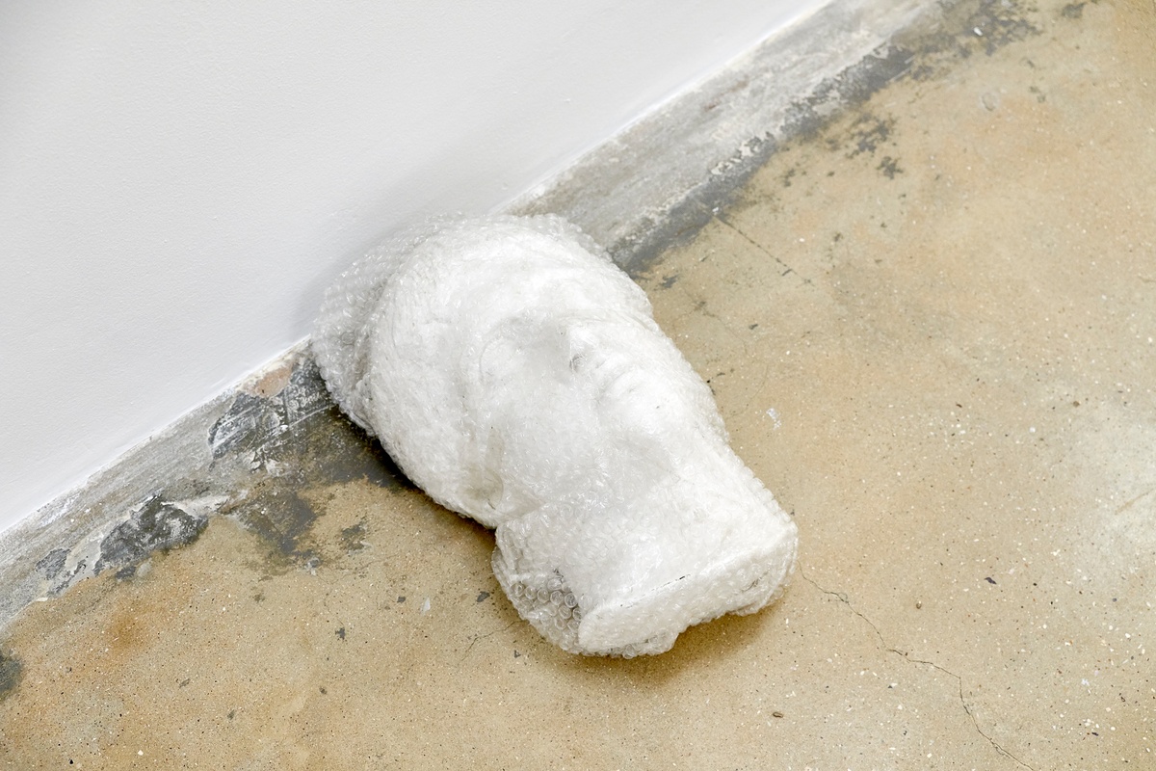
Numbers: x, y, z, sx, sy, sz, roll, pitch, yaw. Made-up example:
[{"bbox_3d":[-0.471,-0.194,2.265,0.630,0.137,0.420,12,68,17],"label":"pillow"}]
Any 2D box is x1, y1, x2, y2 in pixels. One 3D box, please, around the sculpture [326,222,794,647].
[{"bbox_3d":[-0.017,0.022,1.155,0.225,0.205,0.385,-36,69,-24],"label":"sculpture"}]

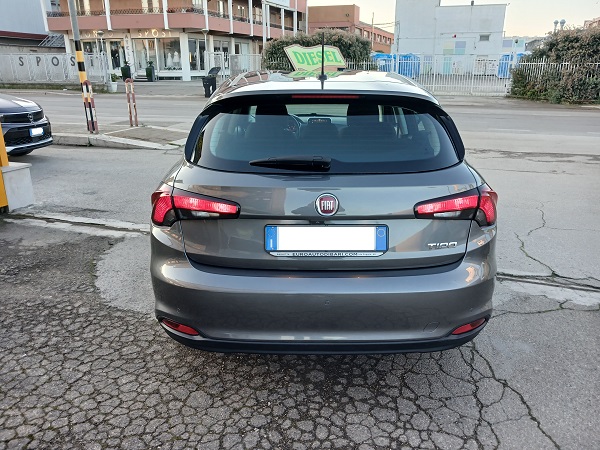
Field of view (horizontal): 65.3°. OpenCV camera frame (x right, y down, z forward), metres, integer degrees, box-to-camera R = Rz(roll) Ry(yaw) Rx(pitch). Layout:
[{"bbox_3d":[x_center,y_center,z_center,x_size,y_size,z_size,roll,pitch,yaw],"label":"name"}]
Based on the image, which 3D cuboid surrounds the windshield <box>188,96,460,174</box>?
[{"bbox_3d":[0.120,-0.416,2.118,1.300,0.325,0.300,0,18,0],"label":"windshield"}]

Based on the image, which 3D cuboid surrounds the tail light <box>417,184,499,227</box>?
[{"bbox_3d":[0.735,-0.074,2.184,0.490,0.185,0.330,0,18,0],"label":"tail light"}]

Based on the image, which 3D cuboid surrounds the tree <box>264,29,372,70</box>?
[{"bbox_3d":[1.175,-10.089,28.892,6.550,3.700,3.200,0,18,0],"label":"tree"}]

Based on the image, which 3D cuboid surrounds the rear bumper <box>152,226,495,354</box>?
[{"bbox_3d":[0.120,0.265,2.235,1.770,0.520,0.470,0,18,0],"label":"rear bumper"}]

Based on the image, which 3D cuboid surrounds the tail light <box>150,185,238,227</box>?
[{"bbox_3d":[-0.500,-0.074,2.184,0.490,0.185,0.330,0,18,0],"label":"tail light"}]

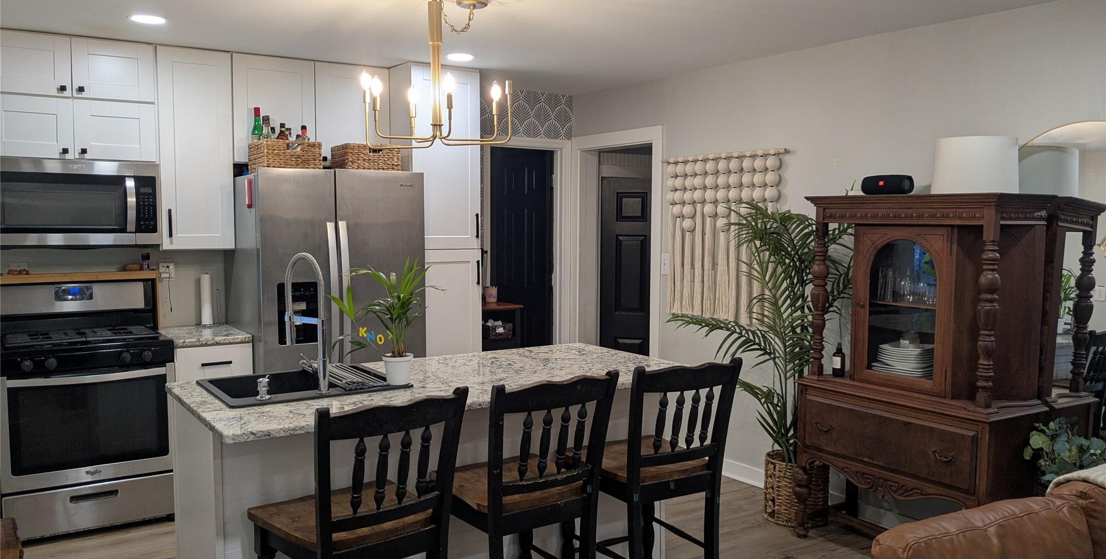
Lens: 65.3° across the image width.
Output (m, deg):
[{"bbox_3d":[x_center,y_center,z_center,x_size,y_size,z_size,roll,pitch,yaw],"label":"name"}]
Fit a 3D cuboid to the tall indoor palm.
[{"bbox_3d":[1.068,0.276,4.454,0.620,1.340,0.920,-3,5,-33],"label":"tall indoor palm"}]

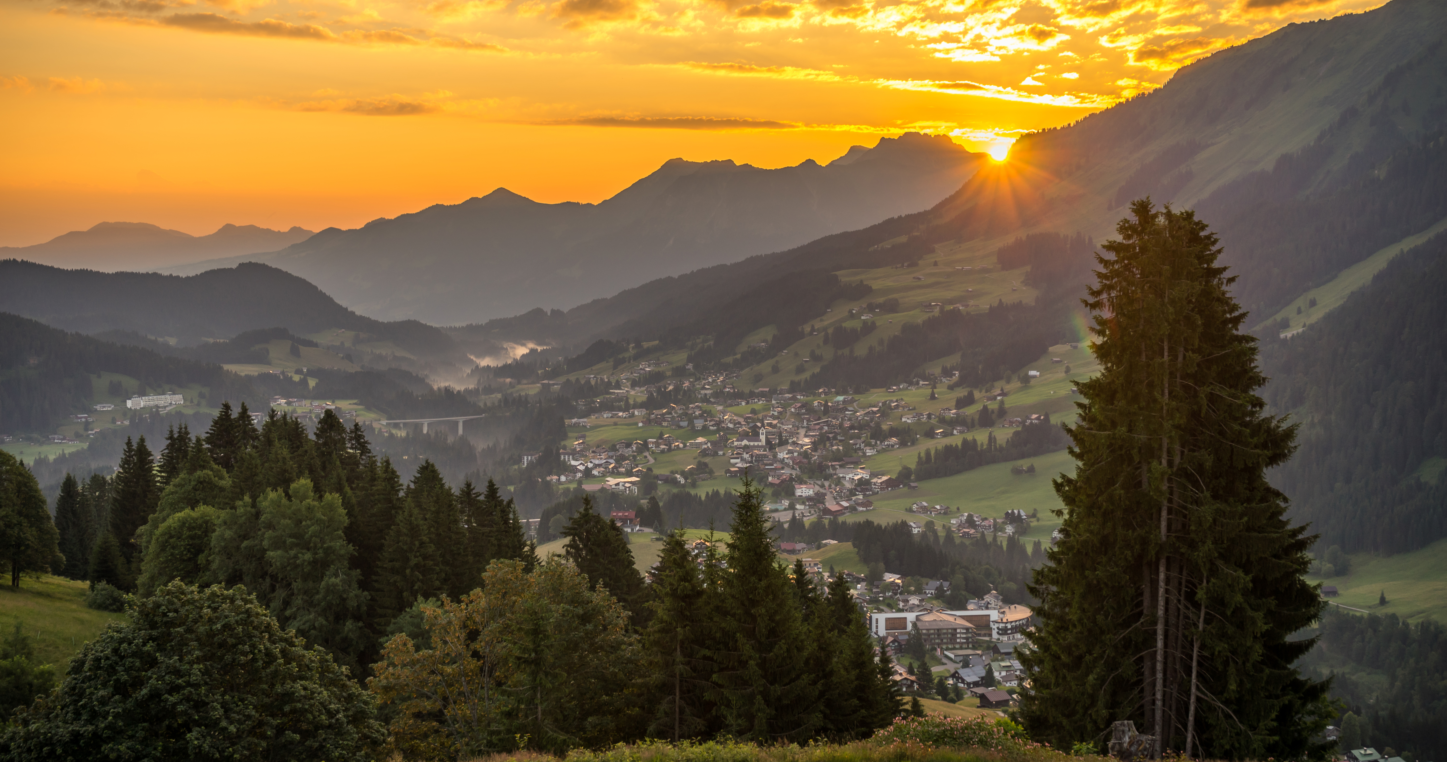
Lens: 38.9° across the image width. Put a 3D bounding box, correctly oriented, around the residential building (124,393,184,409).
[{"bbox_3d":[-857.407,30.273,3100.000,86.000,19.000,20.000,-3,4,-36],"label":"residential building"}]

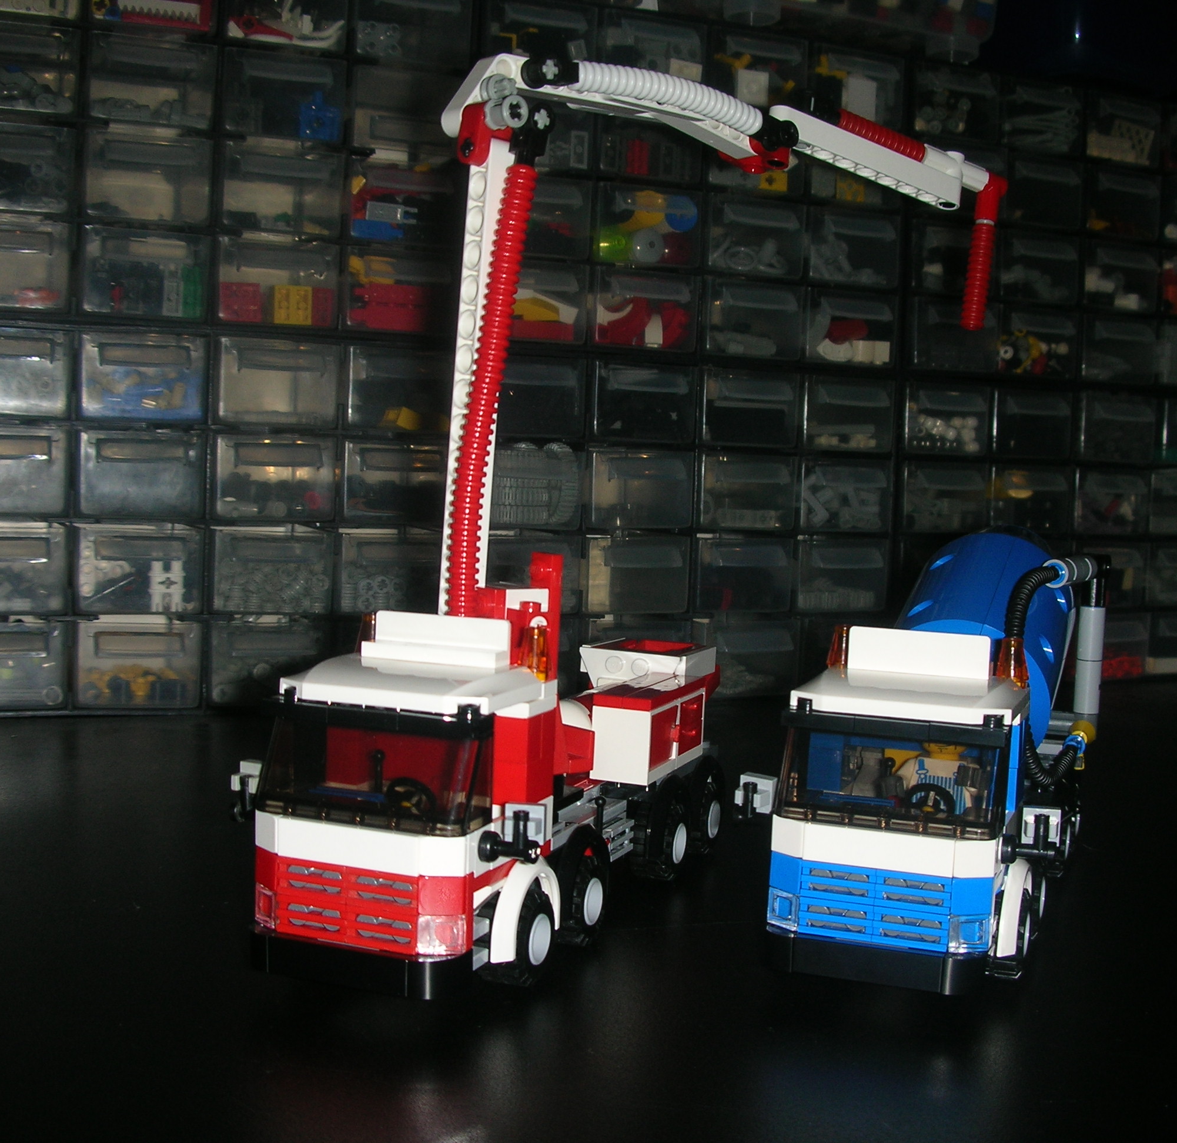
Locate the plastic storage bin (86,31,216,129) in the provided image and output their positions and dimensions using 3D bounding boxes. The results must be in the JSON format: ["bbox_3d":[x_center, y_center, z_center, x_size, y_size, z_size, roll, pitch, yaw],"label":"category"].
[{"bbox_3d":[-0.201,-0.207,0.684,0.054,0.037,0.112,0,4,-23],"label":"plastic storage bin"}]

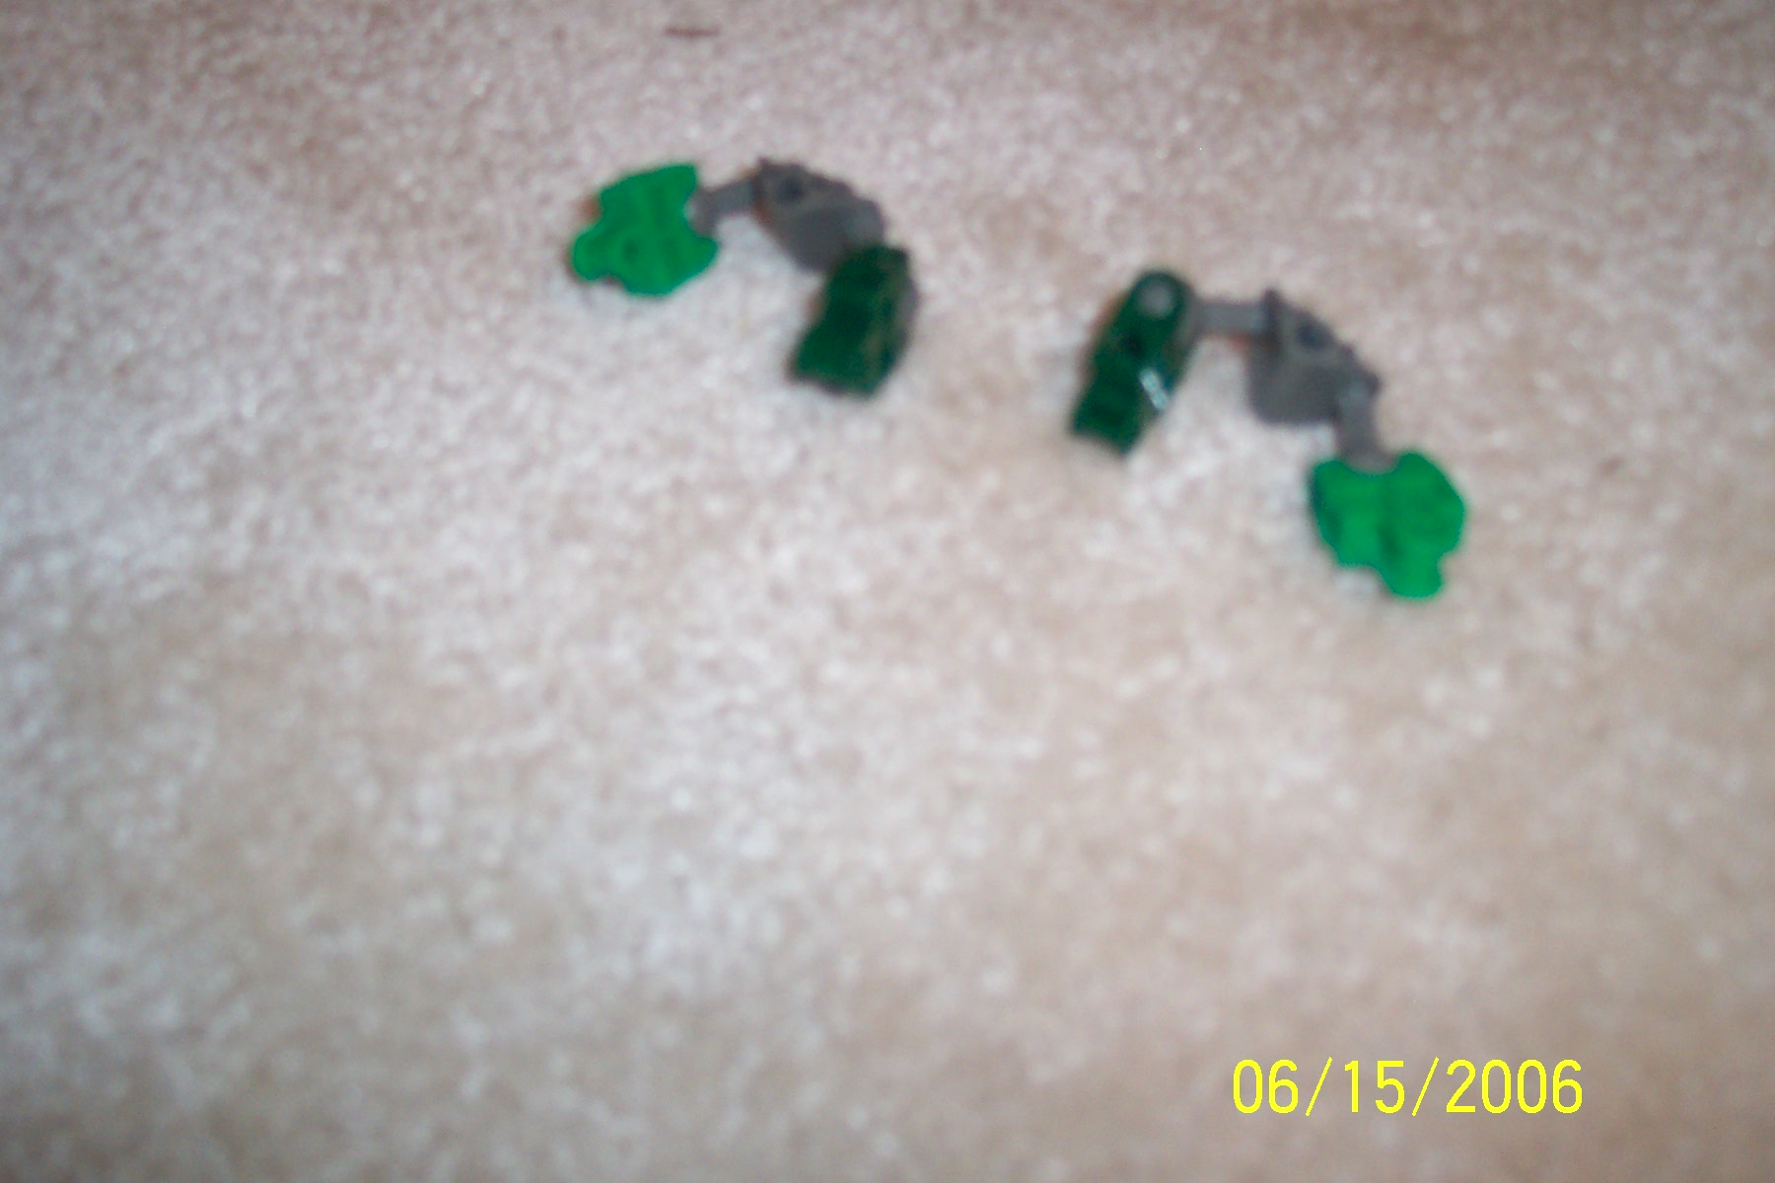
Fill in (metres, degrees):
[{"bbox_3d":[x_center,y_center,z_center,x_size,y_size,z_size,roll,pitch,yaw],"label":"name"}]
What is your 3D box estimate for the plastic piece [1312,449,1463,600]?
[{"bbox_3d":[0.092,-0.012,0.346,0.025,0.012,0.026,-5,64,-2],"label":"plastic piece"}]

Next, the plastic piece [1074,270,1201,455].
[{"bbox_3d":[0.049,-0.044,0.360,0.017,0.015,0.031,20,66,9],"label":"plastic piece"}]

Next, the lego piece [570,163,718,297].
[{"bbox_3d":[-0.049,-0.070,0.375,0.028,0.012,0.023,-25,67,-12],"label":"lego piece"}]

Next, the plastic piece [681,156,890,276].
[{"bbox_3d":[-0.020,-0.071,0.374,0.034,0.015,0.026,-24,66,-11],"label":"plastic piece"}]

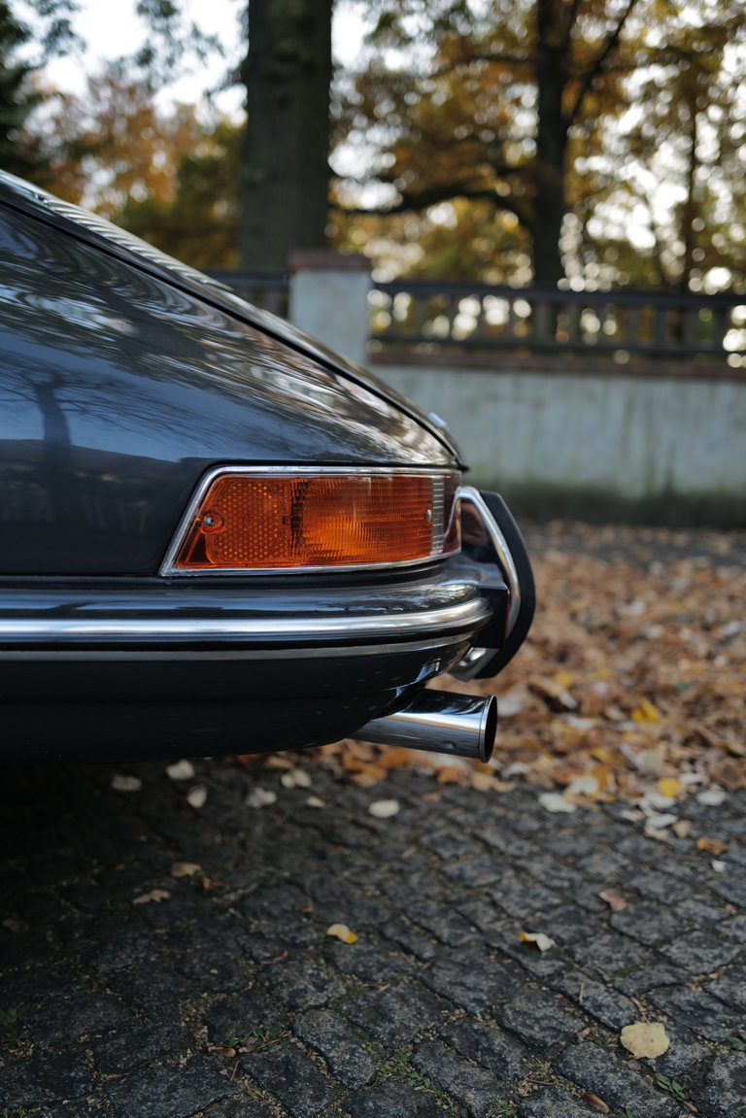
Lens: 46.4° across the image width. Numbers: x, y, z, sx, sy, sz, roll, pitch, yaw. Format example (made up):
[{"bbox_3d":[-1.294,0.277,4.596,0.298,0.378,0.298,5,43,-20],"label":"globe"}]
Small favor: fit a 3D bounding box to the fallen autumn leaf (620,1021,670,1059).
[{"bbox_3d":[0.321,0.568,1.027,0.054,0.010,0.072,5,8,16],"label":"fallen autumn leaf"}]

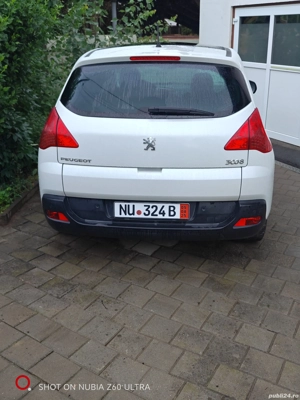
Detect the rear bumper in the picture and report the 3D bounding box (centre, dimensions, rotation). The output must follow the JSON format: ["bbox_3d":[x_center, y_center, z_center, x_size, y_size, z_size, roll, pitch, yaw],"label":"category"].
[{"bbox_3d":[0.018,0.090,2.884,1.630,0.310,0.380,1,23,5],"label":"rear bumper"}]

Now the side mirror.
[{"bbox_3d":[1.150,-1.358,4.834,0.250,0.190,0.150,1,23,5],"label":"side mirror"}]

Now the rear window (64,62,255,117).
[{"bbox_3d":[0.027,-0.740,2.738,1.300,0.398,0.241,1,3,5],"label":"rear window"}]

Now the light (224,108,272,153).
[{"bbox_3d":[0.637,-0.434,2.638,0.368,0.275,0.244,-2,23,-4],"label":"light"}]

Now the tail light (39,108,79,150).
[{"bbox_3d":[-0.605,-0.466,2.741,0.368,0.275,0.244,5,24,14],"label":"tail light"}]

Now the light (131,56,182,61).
[{"bbox_3d":[0.033,-0.961,2.740,0.350,0.030,0.040,1,23,5],"label":"light"}]

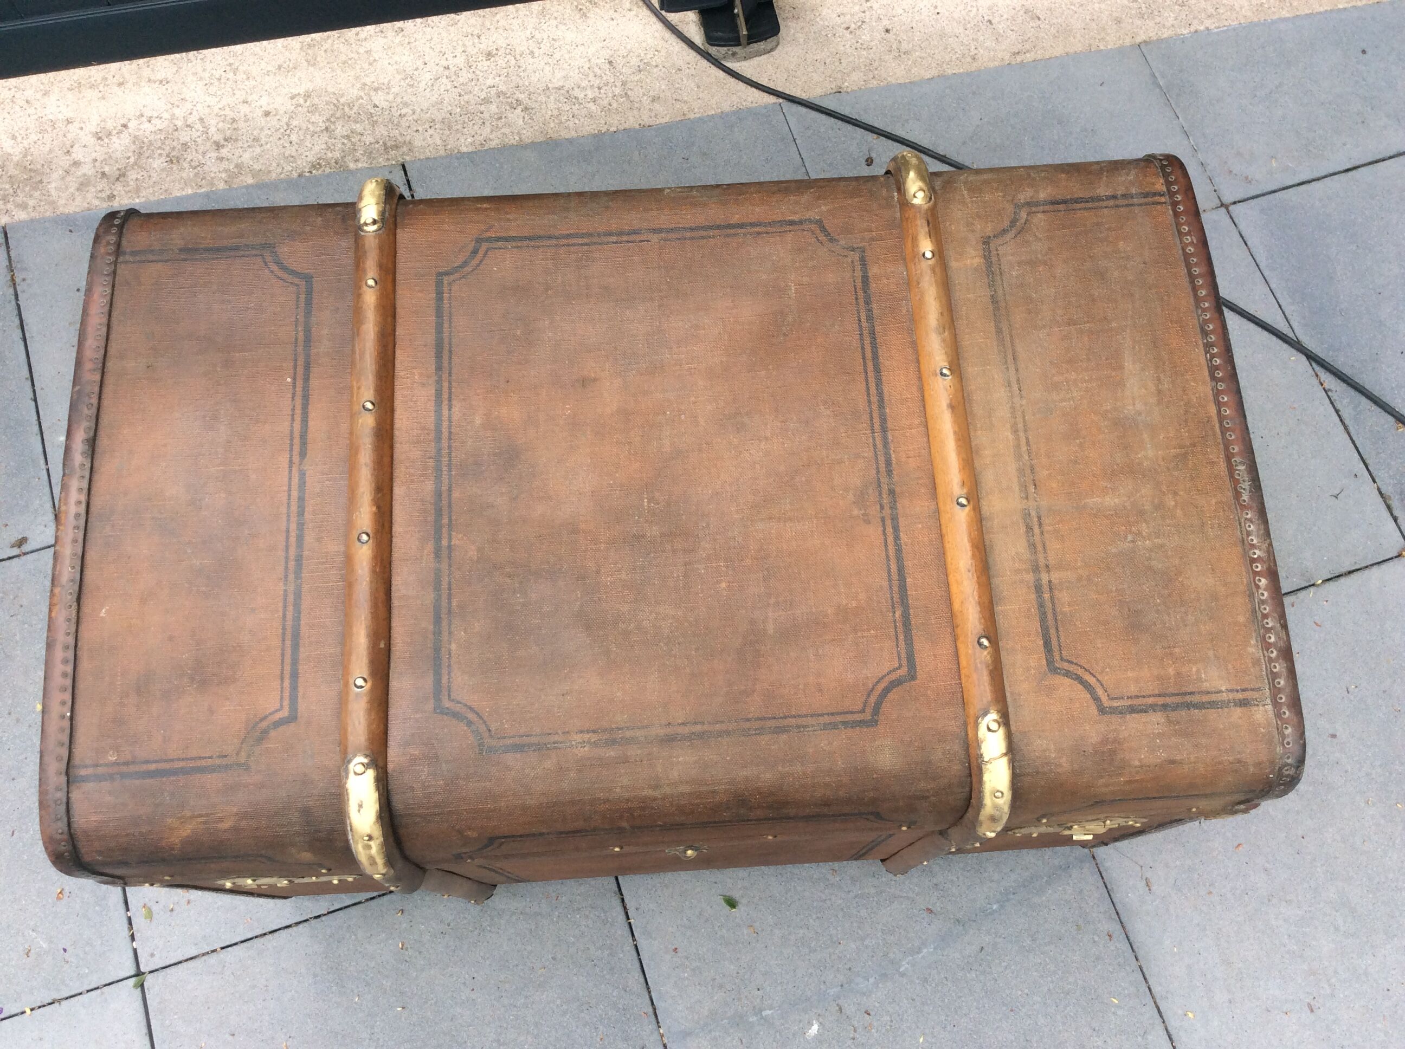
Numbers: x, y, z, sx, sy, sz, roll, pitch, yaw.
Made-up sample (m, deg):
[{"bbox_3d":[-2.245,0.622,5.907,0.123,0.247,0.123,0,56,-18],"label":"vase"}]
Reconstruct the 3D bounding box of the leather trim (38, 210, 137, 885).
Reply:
[{"bbox_3d":[-0.469,-0.001,1.040,0.025,0.122,0.528,-3,71,-2],"label":"leather trim"}]

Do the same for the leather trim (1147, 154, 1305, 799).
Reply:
[{"bbox_3d":[0.414,-0.043,1.073,0.025,0.122,0.528,-3,71,-2],"label":"leather trim"}]

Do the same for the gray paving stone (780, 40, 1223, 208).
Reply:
[{"bbox_3d":[0.400,-0.490,1.760,0.510,0.040,0.328,-17,72,-7],"label":"gray paving stone"}]

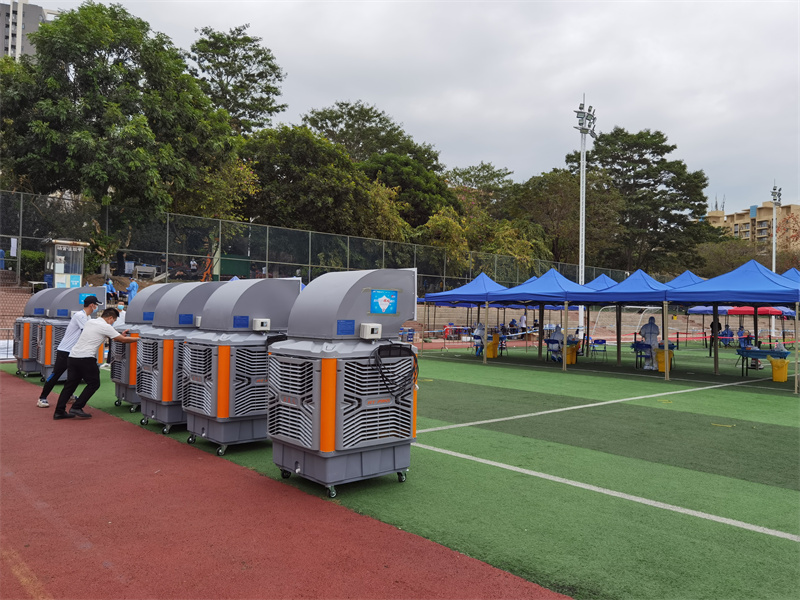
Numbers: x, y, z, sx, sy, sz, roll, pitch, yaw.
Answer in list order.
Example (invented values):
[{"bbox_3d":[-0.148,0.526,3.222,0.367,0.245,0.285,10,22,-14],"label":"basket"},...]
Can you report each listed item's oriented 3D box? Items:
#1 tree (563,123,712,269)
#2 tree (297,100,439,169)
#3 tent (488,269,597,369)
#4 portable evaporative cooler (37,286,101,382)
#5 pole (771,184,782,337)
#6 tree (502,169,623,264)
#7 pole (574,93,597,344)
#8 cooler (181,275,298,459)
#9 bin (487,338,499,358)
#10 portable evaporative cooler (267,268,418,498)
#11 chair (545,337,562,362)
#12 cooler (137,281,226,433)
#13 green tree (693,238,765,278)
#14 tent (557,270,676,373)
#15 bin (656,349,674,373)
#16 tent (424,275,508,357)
[{"bbox_3d":[27.500,-9.742,72.252,16.000,21.000,16.000,1,-1,0],"label":"tree"},{"bbox_3d":[-2.848,-10.036,60.242,14.000,18.800,14.000,1,-1,0],"label":"tree"},{"bbox_3d":[4.957,0.535,20.248,3.000,3.130,3.000,2,-1,-42],"label":"tent"},{"bbox_3d":[-7.076,0.745,13.463,1.170,2.080,1.110,2,-1,-41],"label":"portable evaporative cooler"},{"bbox_3d":[36.628,-4.068,60.688,1.600,15.150,0.800,2,-1,-42],"label":"pole"},{"bbox_3d":[15.197,-5.995,58.000,10.800,12.400,10.000,1,-1,0],"label":"tree"},{"bbox_3d":[11.488,-5.130,38.688,1.600,15.230,0.800,2,-1,-42],"label":"pole"},{"bbox_3d":[-1.819,0.690,7.337,1.100,2.000,1.070,2,-2,-42],"label":"cooler"},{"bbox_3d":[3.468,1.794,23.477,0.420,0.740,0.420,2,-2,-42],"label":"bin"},{"bbox_3d":[-0.516,0.683,5.863,1.100,2.000,1.070,2,-2,-40],"label":"portable evaporative cooler"},{"bbox_3d":[5.225,1.712,21.200,0.470,0.820,0.500,0,-1,27],"label":"chair"},{"bbox_3d":[-2.795,0.694,8.396,1.100,2.000,1.070,2,-2,-41],"label":"cooler"},{"bbox_3d":[41.062,-3.688,78.000,9.000,8.000,8.500,1,-1,0],"label":"green tree"},{"bbox_3d":[6.930,0.601,18.029,3.000,2.990,3.000,2,-1,-42],"label":"tent"},{"bbox_3d":[7.978,1.815,18.777,0.440,0.670,0.420,2,-2,-42],"label":"bin"},{"bbox_3d":[2.983,0.558,22.465,3.000,3.090,3.000,2,-1,-42],"label":"tent"}]

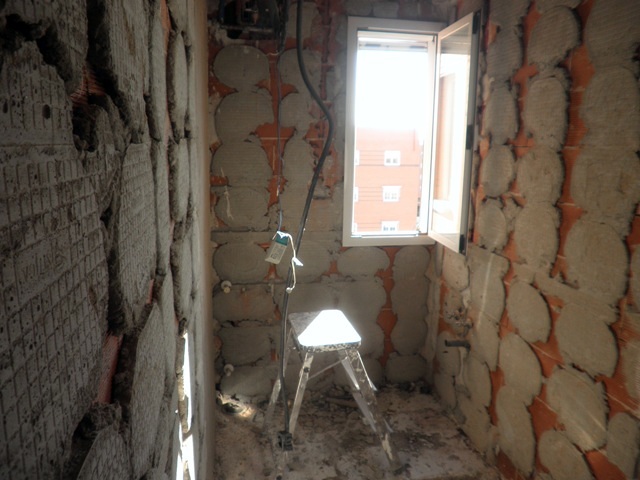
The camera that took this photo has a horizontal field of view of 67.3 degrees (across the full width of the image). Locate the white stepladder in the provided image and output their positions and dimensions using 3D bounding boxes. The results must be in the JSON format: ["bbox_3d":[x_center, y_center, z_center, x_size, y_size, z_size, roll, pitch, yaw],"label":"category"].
[{"bbox_3d":[0.041,0.714,2.368,0.565,0.625,0.465,-2,11,-11],"label":"white stepladder"}]

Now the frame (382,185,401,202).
[{"bbox_3d":[5.615,-3.610,37.644,1.400,1.250,0.150,-2,11,-10],"label":"frame"}]

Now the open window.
[{"bbox_3d":[0.459,-0.539,2.516,0.566,1.245,0.490,-2,11,-10],"label":"open window"}]

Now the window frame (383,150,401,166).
[{"bbox_3d":[5.565,-6.291,37.105,1.360,1.200,0.150,-2,11,-10],"label":"window frame"}]

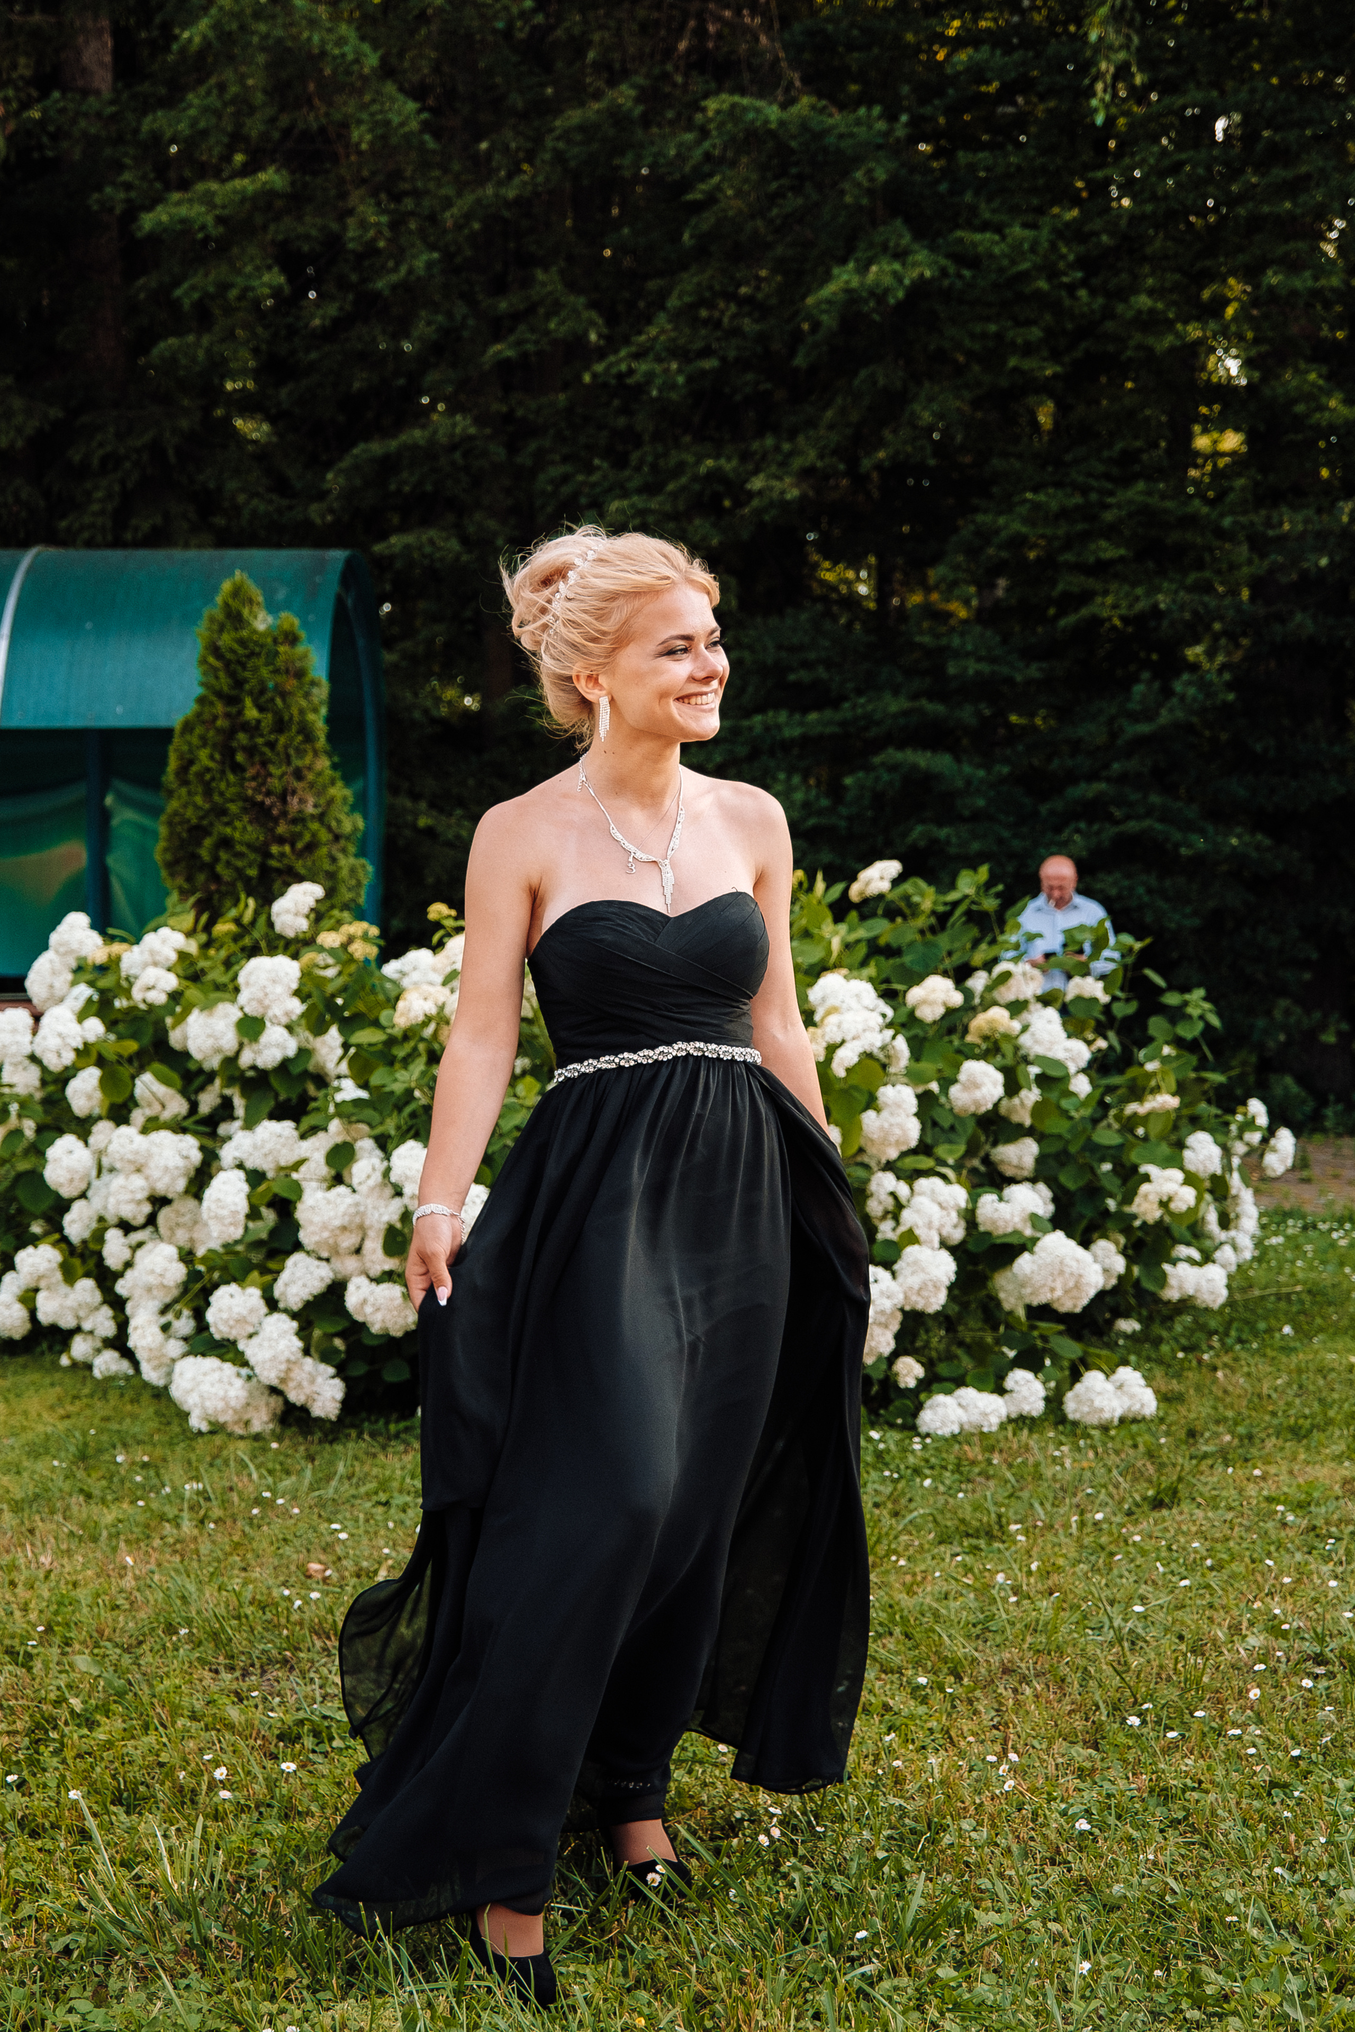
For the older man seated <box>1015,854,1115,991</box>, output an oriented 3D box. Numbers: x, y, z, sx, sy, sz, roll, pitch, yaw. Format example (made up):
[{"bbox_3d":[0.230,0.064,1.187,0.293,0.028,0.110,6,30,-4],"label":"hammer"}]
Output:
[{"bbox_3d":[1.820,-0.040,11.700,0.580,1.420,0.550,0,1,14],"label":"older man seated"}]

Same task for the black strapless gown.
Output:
[{"bbox_3d":[-0.100,0.465,3.000,0.620,1.230,0.540,0,1,-26],"label":"black strapless gown"}]

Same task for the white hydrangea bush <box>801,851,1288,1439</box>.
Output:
[{"bbox_3d":[0.900,0.320,6.750,1.450,1.460,1.300,0,1,0],"label":"white hydrangea bush"}]

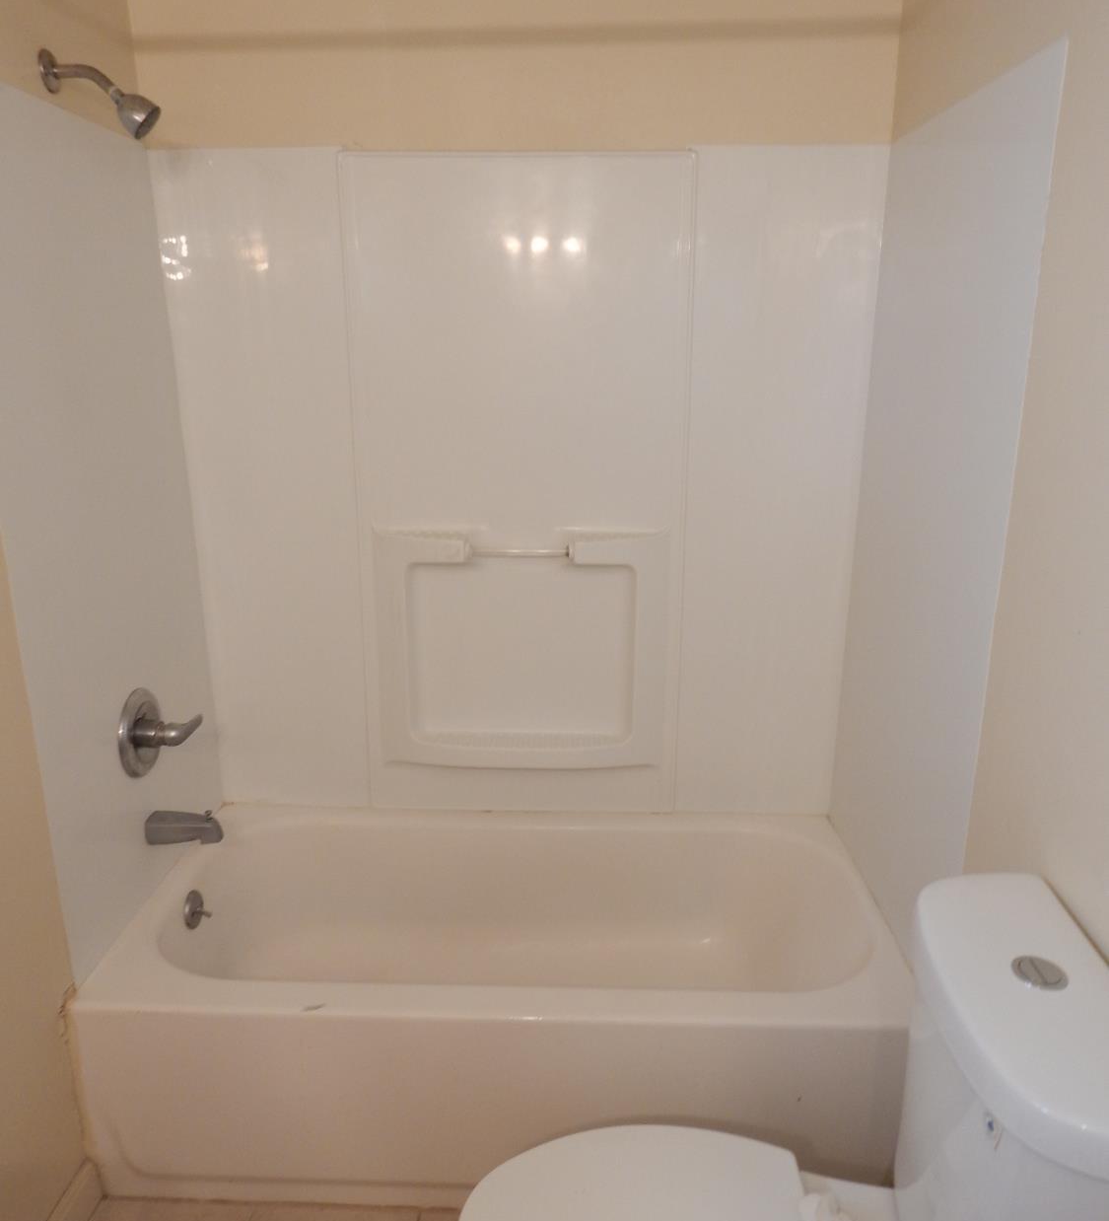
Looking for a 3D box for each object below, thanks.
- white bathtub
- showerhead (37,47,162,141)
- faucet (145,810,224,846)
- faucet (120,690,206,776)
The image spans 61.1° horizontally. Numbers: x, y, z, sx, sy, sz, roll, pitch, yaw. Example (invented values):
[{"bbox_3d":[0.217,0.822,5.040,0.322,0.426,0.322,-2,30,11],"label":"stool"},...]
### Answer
[{"bbox_3d":[-0.095,0.807,2.050,1.524,0.425,0.752,1,16,2],"label":"white bathtub"},{"bbox_3d":[-0.760,-0.873,1.594,0.185,0.140,0.070,1,16,2],"label":"showerhead"},{"bbox_3d":[-0.779,0.460,1.988,0.152,0.069,0.056,1,16,2],"label":"faucet"},{"bbox_3d":[-0.794,0.251,1.936,0.120,0.169,0.167,1,16,2],"label":"faucet"}]

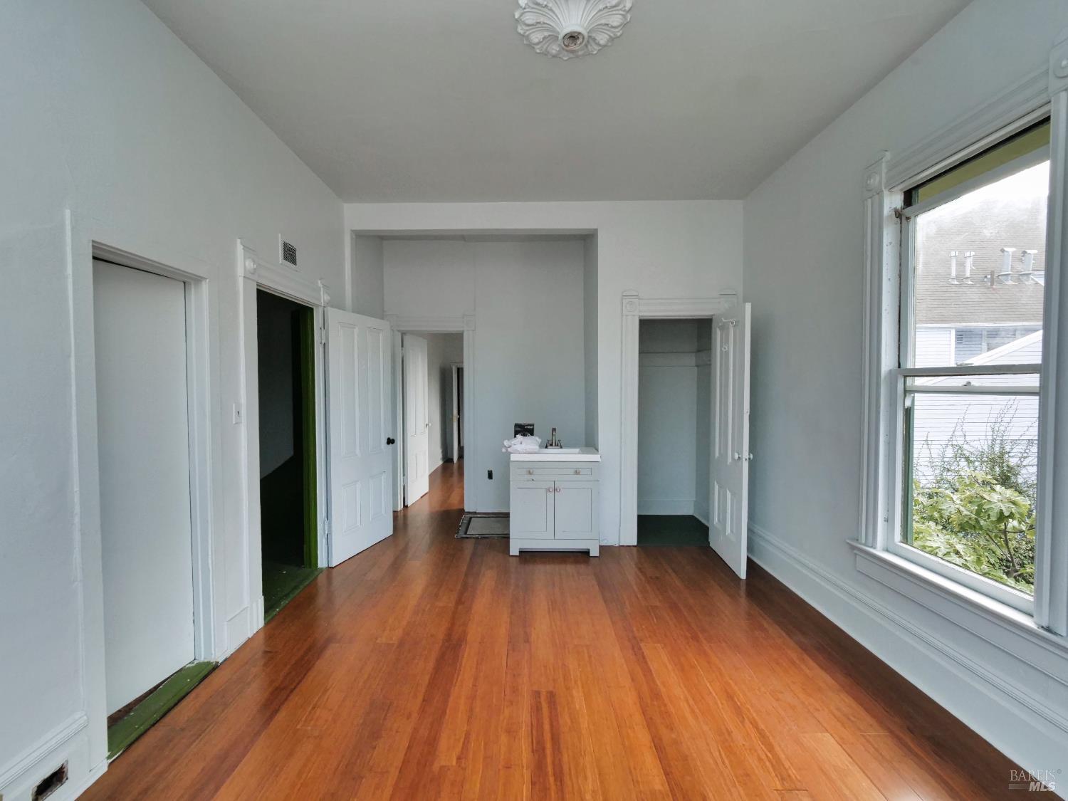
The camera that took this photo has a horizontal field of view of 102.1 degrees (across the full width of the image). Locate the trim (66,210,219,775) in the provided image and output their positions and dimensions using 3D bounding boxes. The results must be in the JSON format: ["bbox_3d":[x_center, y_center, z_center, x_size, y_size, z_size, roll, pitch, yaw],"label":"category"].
[{"bbox_3d":[-1.681,0.353,1.903,0.119,2.079,0.742,0,2,0],"label":"trim"}]

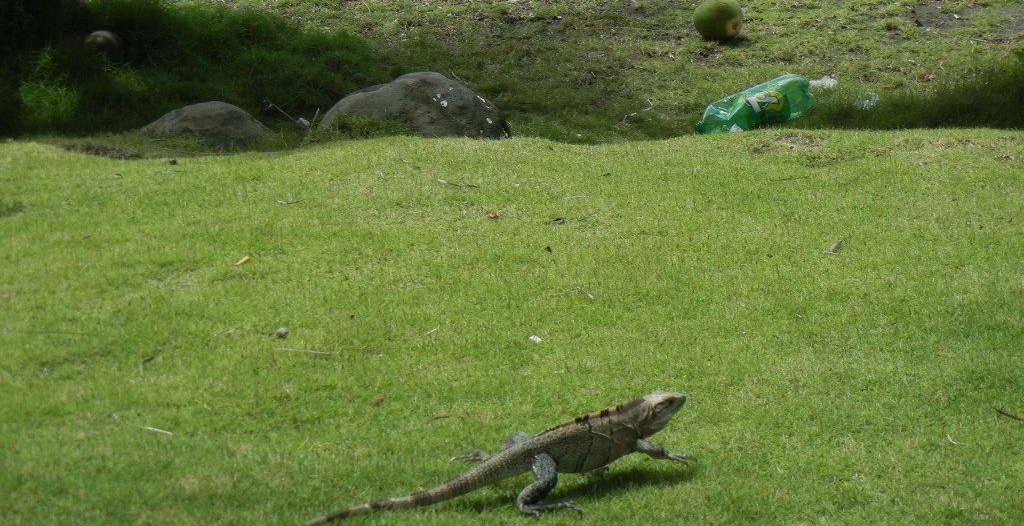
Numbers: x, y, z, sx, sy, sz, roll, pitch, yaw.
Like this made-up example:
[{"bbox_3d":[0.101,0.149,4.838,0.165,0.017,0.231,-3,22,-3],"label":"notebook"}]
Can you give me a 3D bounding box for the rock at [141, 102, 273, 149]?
[{"bbox_3d":[-0.828,-0.364,9.300,0.340,0.150,0.270,0,12,0],"label":"rock"}]

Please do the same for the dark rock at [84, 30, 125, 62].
[{"bbox_3d":[-1.306,-0.694,11.000,0.140,0.115,0.135,0,12,0],"label":"dark rock"}]

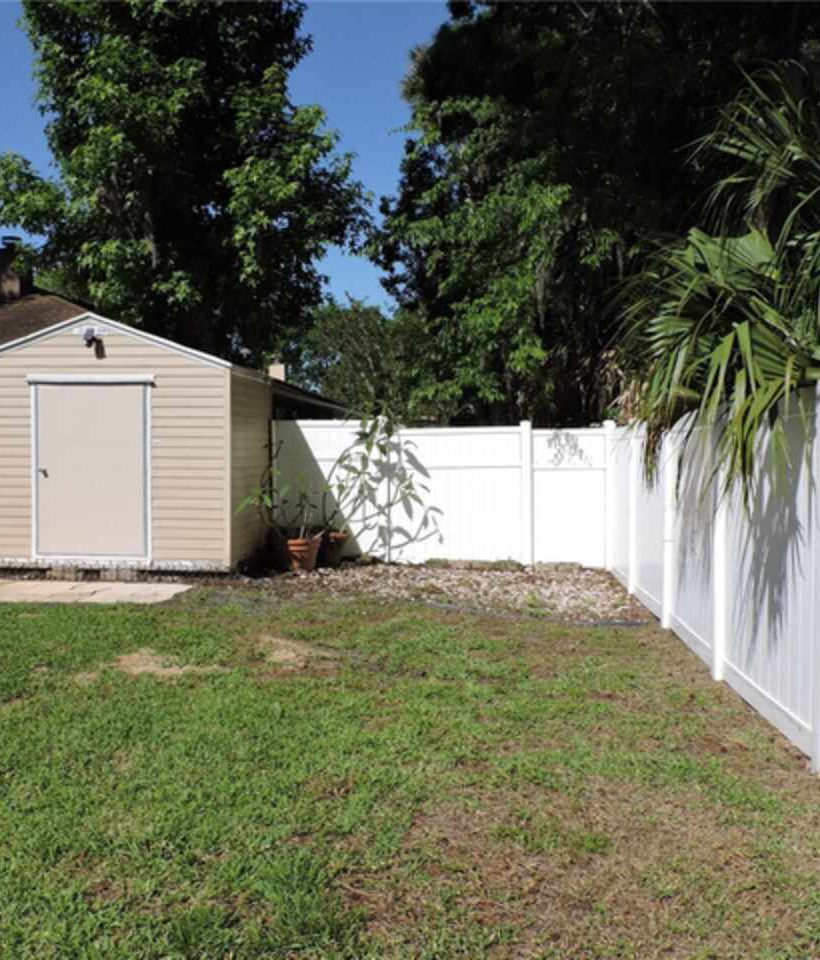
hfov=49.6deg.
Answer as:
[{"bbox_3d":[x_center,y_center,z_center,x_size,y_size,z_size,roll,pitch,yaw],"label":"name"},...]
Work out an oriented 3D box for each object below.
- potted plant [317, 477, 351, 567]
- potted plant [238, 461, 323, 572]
[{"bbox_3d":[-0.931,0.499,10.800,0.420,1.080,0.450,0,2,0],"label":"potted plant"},{"bbox_3d":[-1.481,0.412,10.150,0.930,1.250,0.800,0,2,0],"label":"potted plant"}]

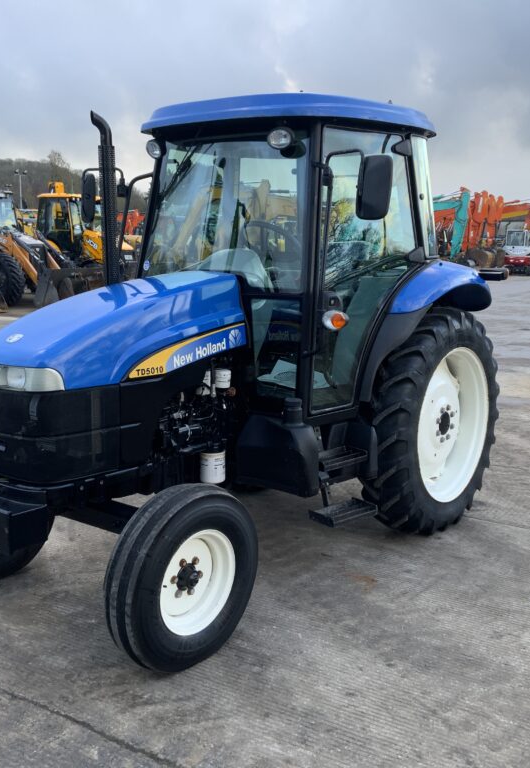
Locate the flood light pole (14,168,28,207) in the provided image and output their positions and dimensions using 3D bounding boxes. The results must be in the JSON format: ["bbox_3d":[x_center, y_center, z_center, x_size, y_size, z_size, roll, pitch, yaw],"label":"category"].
[{"bbox_3d":[-16.676,-11.582,58.921,0.980,6.261,0.350,-2,10,-15],"label":"flood light pole"}]

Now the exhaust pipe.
[{"bbox_3d":[-0.854,-0.917,4.682,0.175,1.070,0.120,-1,10,-11],"label":"exhaust pipe"}]

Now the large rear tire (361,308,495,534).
[{"bbox_3d":[1.091,0.234,5.473,0.340,1.431,1.445,8,12,37],"label":"large rear tire"}]

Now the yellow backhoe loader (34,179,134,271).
[{"bbox_3d":[-5.270,-4.450,25.800,5.700,3.500,2.350,7,11,34],"label":"yellow backhoe loader"}]

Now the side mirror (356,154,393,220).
[{"bbox_3d":[0.504,-0.930,4.050,0.185,0.290,0.080,4,10,21],"label":"side mirror"}]

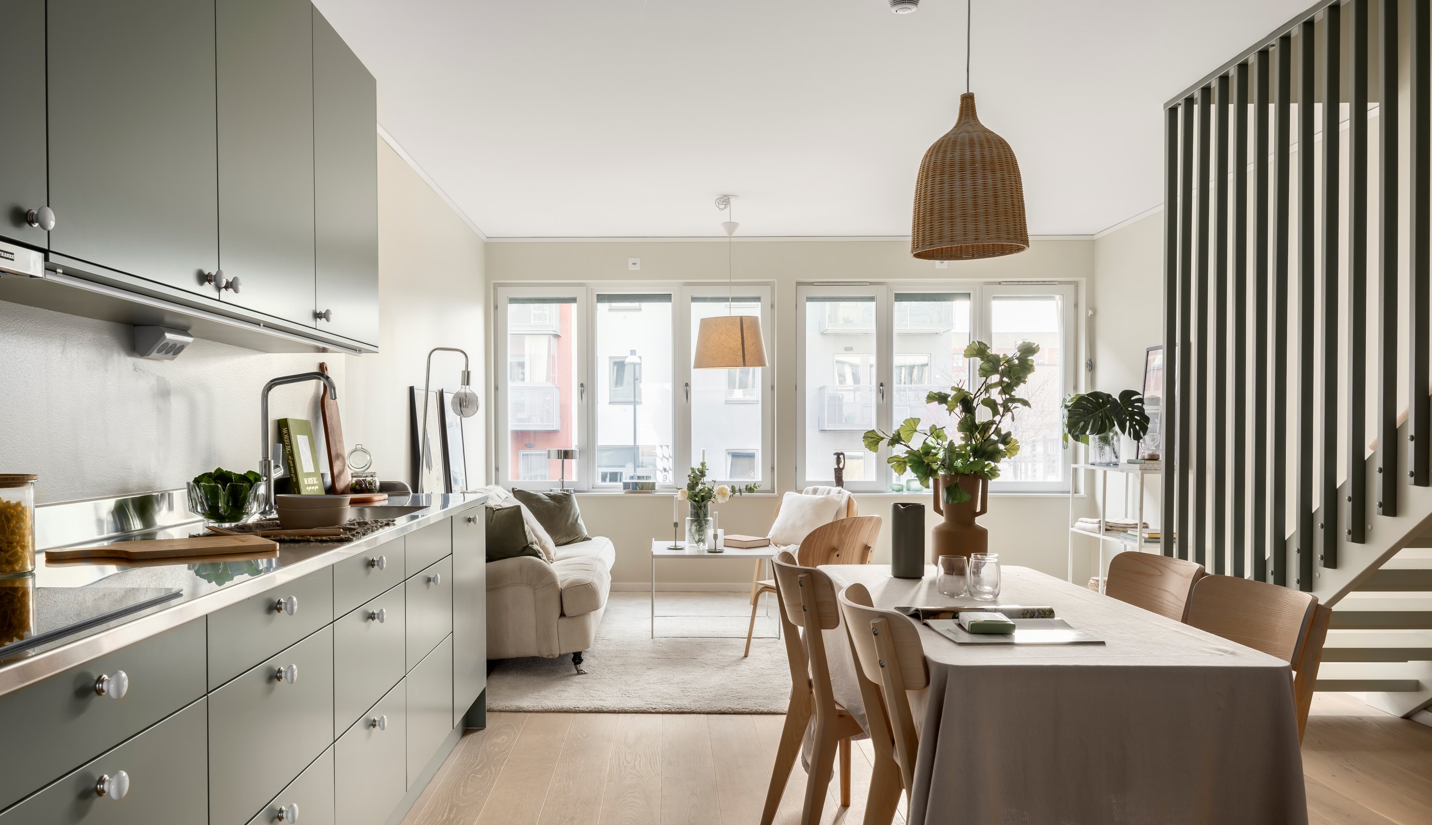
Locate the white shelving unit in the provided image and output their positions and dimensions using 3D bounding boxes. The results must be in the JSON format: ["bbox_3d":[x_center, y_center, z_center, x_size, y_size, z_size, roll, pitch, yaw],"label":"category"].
[{"bbox_3d":[2.575,0.807,6.120,0.380,0.930,0.980,0,-1,-3],"label":"white shelving unit"}]

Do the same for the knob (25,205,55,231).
[{"bbox_3d":[-1.033,-0.297,1.520,0.033,0.037,0.037,0,-1,-3],"label":"knob"}]

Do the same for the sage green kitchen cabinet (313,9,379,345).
[{"bbox_3d":[-1.295,-0.676,3.029,0.350,0.885,0.585,0,-1,-3],"label":"sage green kitchen cabinet"}]

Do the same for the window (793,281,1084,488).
[{"bbox_3d":[1.594,-0.173,7.170,2.000,1.510,0.120,0,-1,-1],"label":"window"}]

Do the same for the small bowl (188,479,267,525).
[{"bbox_3d":[-1.327,0.248,2.700,0.197,0.120,0.197,0,-1,0],"label":"small bowl"}]

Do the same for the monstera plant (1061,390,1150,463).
[{"bbox_3d":[2.537,0.091,6.466,0.520,0.460,0.400,0,-1,-3],"label":"monstera plant"}]

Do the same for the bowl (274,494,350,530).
[{"bbox_3d":[-1.071,0.262,2.638,0.200,0.082,0.190,0,-1,-3],"label":"bowl"}]

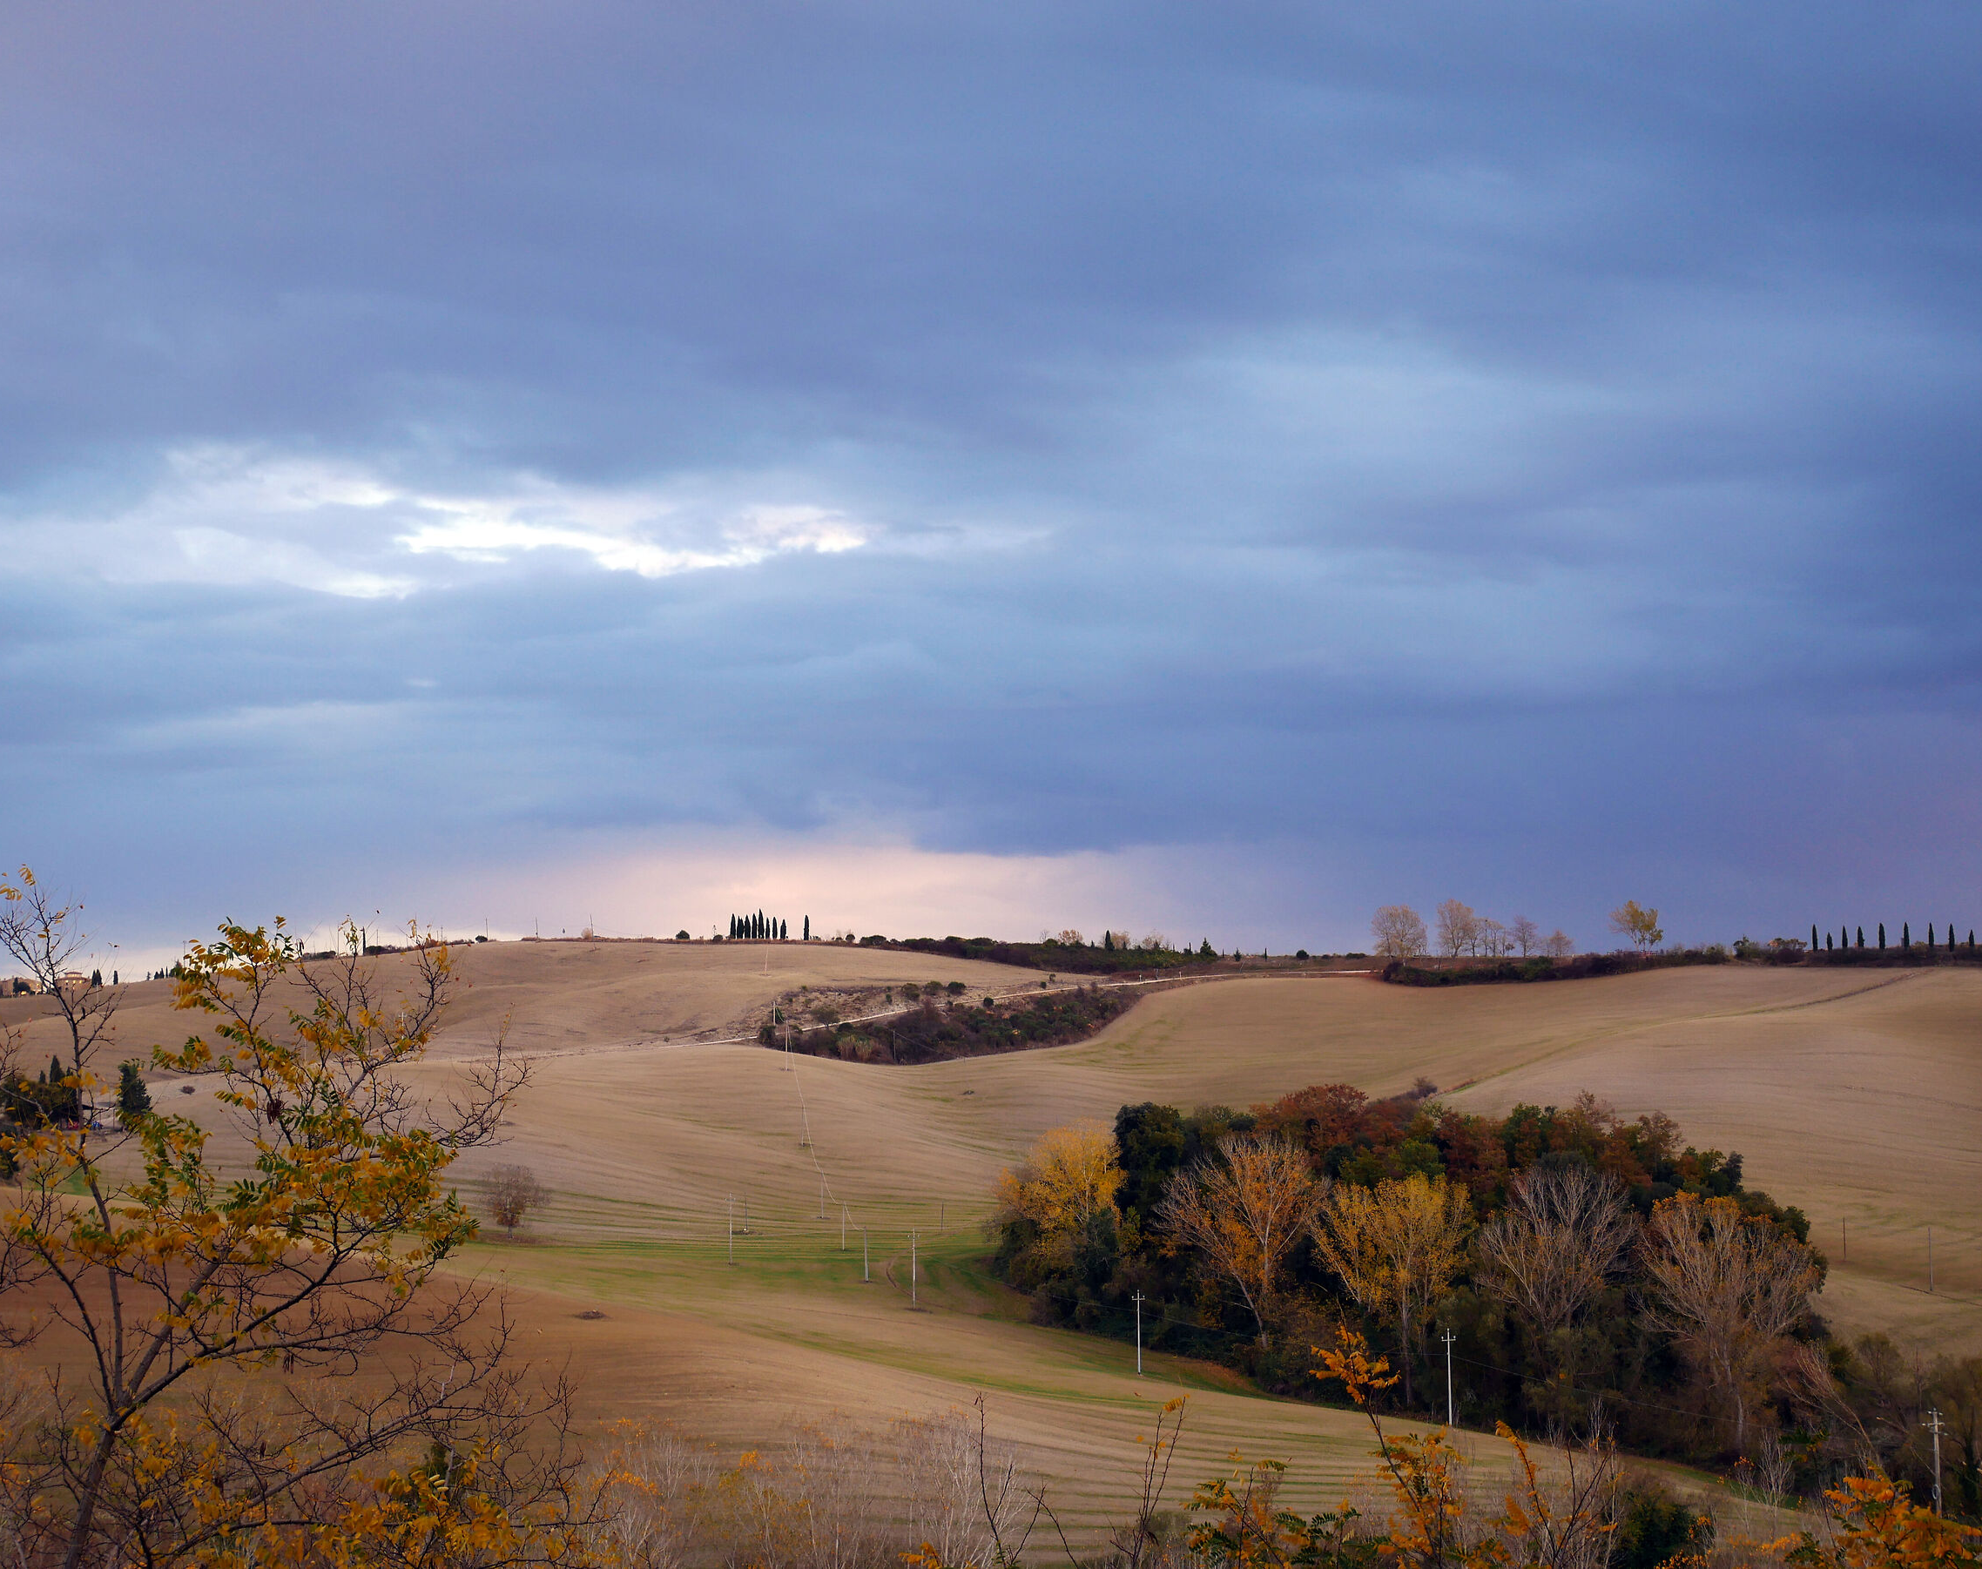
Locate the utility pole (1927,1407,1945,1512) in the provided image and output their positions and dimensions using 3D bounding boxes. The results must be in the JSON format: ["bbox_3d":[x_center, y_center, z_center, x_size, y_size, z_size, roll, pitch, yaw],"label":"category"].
[{"bbox_3d":[78.327,56.329,320.000,1.600,9.664,0.450,2,-3,-28],"label":"utility pole"}]

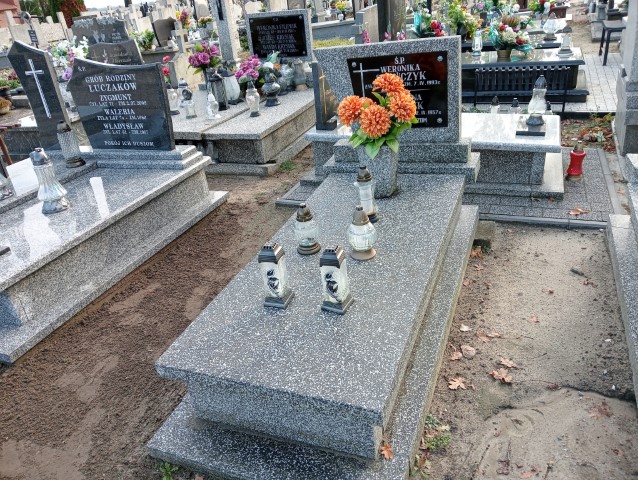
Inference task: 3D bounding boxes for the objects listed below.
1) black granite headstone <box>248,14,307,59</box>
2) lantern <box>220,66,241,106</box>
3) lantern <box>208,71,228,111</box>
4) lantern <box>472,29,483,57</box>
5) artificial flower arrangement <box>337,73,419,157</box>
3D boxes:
[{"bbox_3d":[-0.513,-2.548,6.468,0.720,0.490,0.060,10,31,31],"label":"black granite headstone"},{"bbox_3d":[-0.923,-1.647,5.452,0.175,0.370,0.175,4,30,22],"label":"lantern"},{"bbox_3d":[-1.097,-1.670,5.714,0.150,0.408,0.150,4,29,22],"label":"lantern"},{"bbox_3d":[2.005,-2.500,6.545,0.120,0.323,0.120,4,29,22],"label":"lantern"},{"bbox_3d":[0.285,-0.617,2.562,0.385,0.400,0.330,4,30,22],"label":"artificial flower arrangement"}]

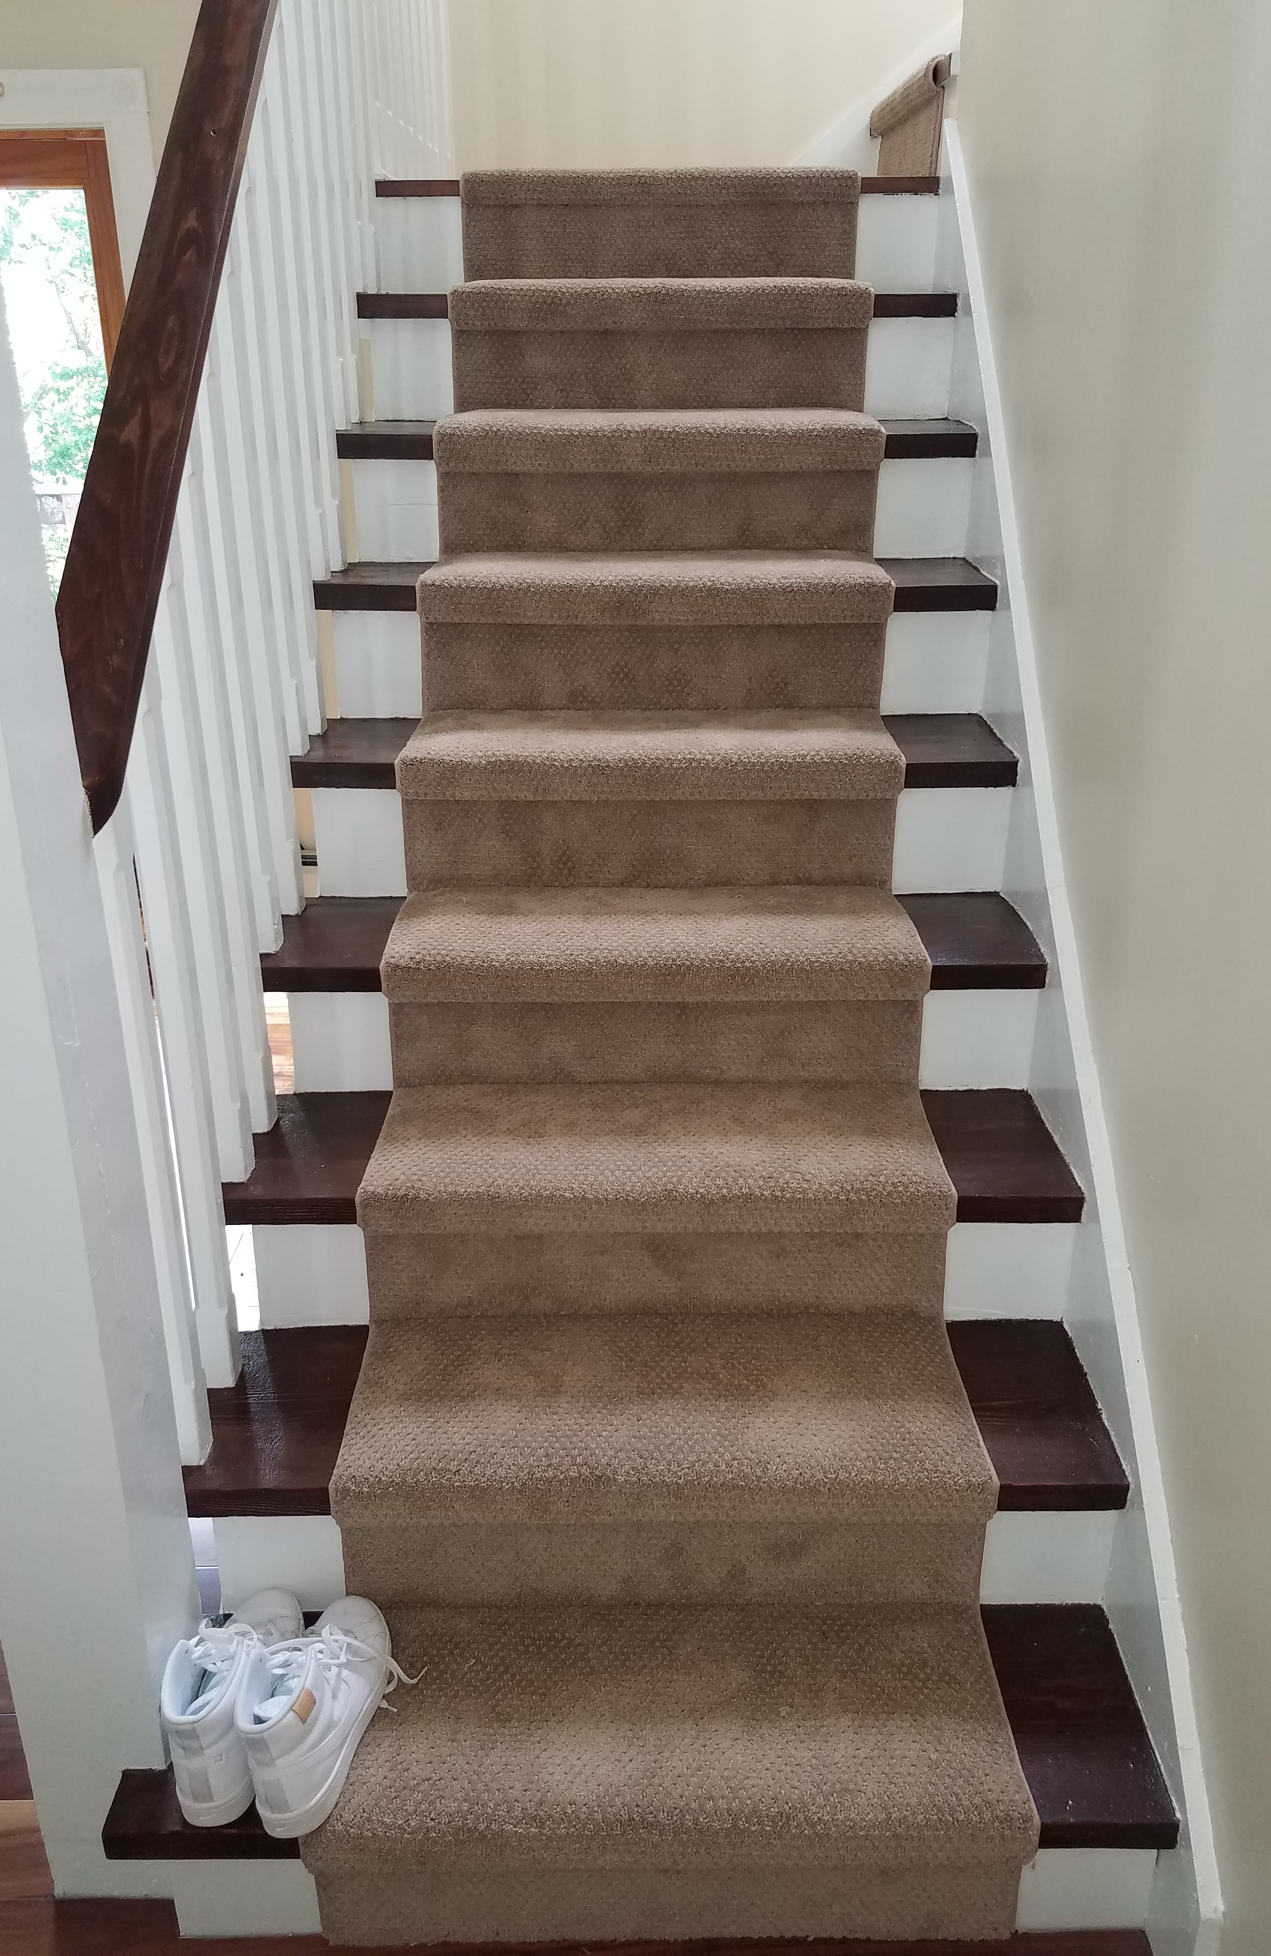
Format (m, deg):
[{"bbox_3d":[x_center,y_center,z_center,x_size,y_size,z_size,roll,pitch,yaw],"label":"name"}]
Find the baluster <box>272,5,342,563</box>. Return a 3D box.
[{"bbox_3d":[-0.477,-1.038,2.136,0.034,0.867,0.034,0,24,0],"label":"baluster"}]

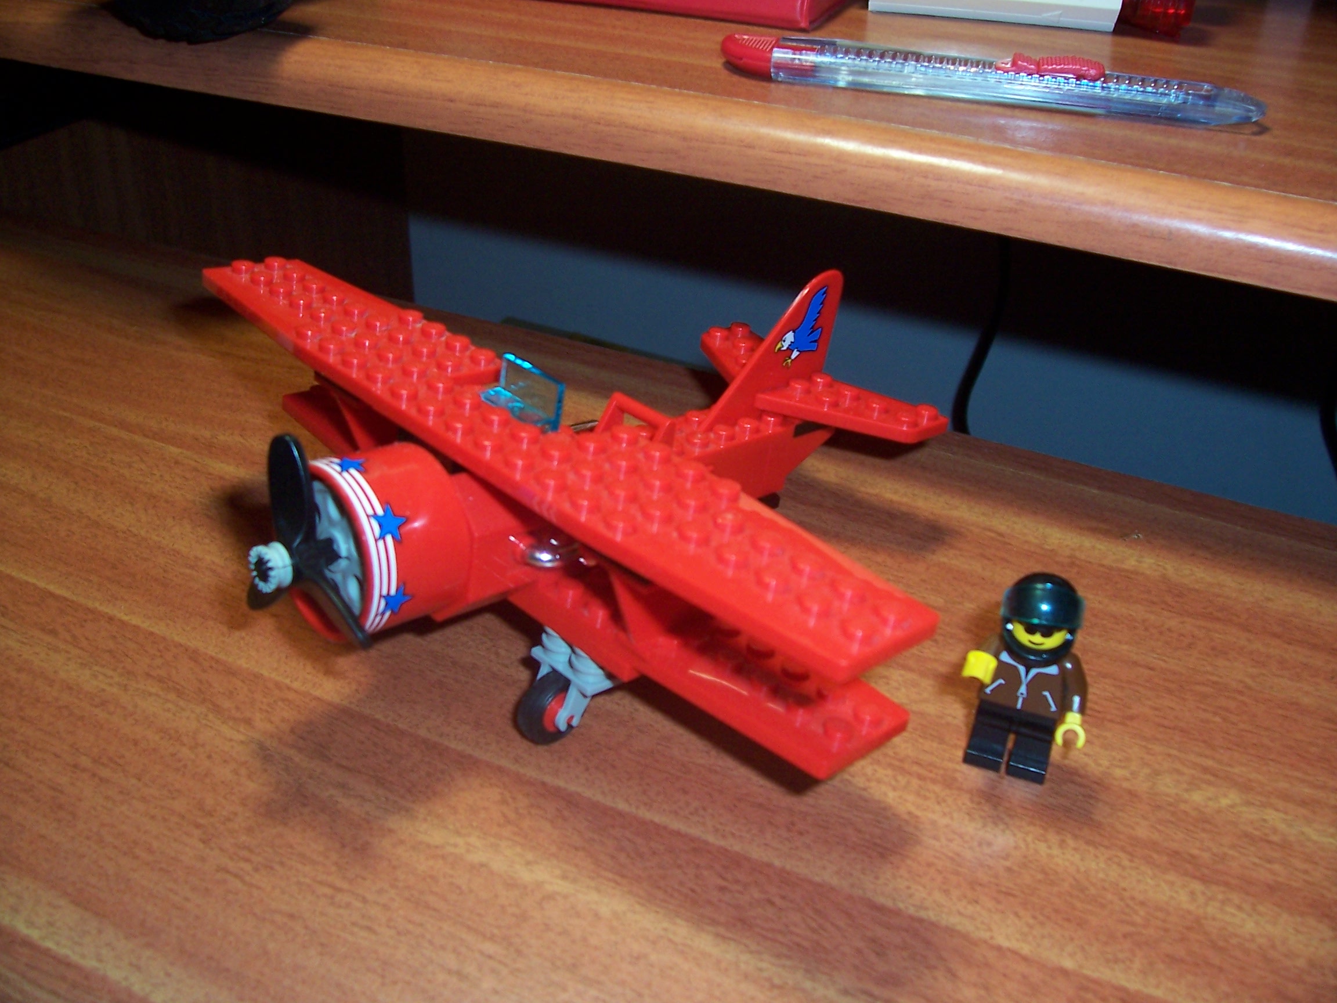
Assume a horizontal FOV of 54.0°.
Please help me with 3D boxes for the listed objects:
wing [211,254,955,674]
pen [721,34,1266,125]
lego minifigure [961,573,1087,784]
[{"bbox_3d":[-0.030,-0.015,0.234,0.032,0.005,0.176,-17,36,-43],"label":"wing"},{"bbox_3d":[0.079,-0.108,0.331,0.136,0.011,0.013,10,34,13],"label":"pen"},{"bbox_3d":[0.064,0.033,0.235,0.024,0.042,0.018,13,35,16],"label":"lego minifigure"}]

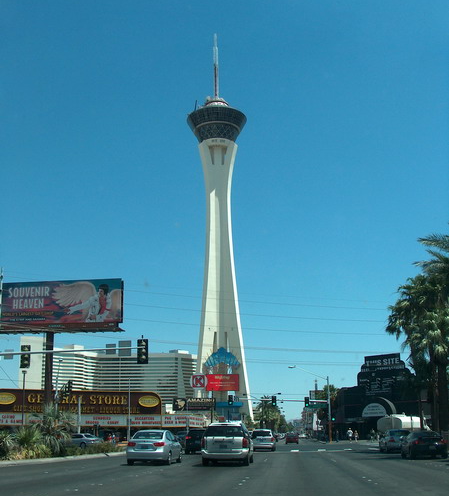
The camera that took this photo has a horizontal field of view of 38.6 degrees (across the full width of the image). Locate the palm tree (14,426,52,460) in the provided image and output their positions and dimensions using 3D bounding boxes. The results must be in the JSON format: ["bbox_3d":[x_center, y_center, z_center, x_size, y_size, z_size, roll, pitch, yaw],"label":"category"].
[{"bbox_3d":[-9.610,9.779,32.074,1.800,1.630,1.800,-1,-16,0],"label":"palm tree"}]

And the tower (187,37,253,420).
[{"bbox_3d":[-5.037,-25.101,529.701,52.000,350.000,52.000,-1,-16,0],"label":"tower"}]

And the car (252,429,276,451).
[{"bbox_3d":[3.191,15.719,52.403,1.970,1.740,4.900,-2,-16,5],"label":"car"}]

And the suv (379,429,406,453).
[{"bbox_3d":[12.238,13.869,45.949,1.770,1.460,4.550,-2,-16,5],"label":"suv"}]

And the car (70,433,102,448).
[{"bbox_3d":[-13.913,18.500,61.348,4.600,1.450,1.780,-8,-18,23],"label":"car"}]

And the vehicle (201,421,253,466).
[{"bbox_3d":[0.265,8.728,28.564,2.000,1.770,5.000,-2,-16,5],"label":"vehicle"}]

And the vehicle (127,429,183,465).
[{"bbox_3d":[-3.060,9.151,29.398,1.780,1.470,4.500,-2,-16,5],"label":"vehicle"}]

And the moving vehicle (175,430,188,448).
[{"bbox_3d":[-3.710,18.788,62.225,1.820,1.560,4.600,-2,-16,5],"label":"moving vehicle"}]

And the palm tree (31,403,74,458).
[{"bbox_3d":[-9.043,9.598,33.689,2.310,2.870,2.300,-1,-16,0],"label":"palm tree"}]

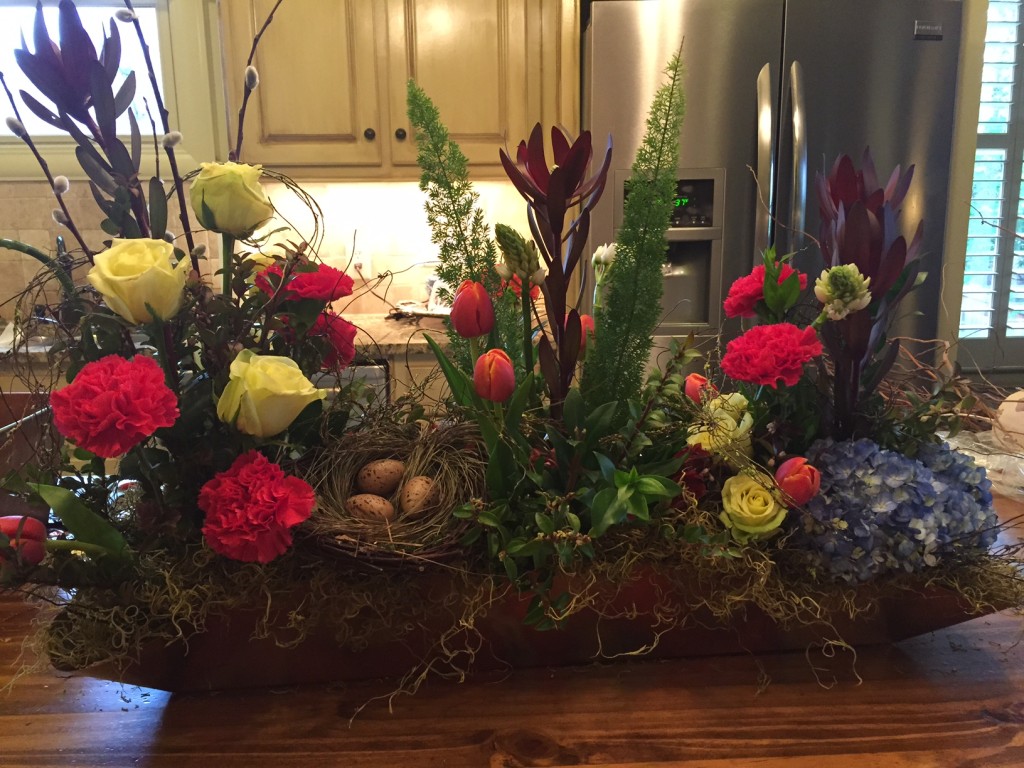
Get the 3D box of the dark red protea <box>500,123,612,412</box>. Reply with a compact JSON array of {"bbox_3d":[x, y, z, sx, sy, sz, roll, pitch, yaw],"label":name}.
[{"bbox_3d":[0.035,-0.092,0.680,0.087,0.222,0.078,0,11,3],"label":"dark red protea"}]

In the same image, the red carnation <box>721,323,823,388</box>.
[{"bbox_3d":[0.201,-0.022,0.665,0.078,0.050,0.072,2,12,17],"label":"red carnation"}]

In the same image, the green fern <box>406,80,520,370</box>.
[{"bbox_3d":[-0.040,-0.129,0.700,0.057,0.235,0.050,-14,11,-1],"label":"green fern"}]

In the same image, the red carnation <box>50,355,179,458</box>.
[{"bbox_3d":[-0.264,0.015,0.570,0.080,0.064,0.066,-6,12,-25],"label":"red carnation"}]

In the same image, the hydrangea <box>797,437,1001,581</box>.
[{"bbox_3d":[0.299,0.097,0.670,0.150,0.102,0.130,4,12,25],"label":"hydrangea"}]

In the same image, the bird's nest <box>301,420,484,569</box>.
[{"bbox_3d":[-0.079,0.076,0.580,0.128,0.065,0.125,0,28,0],"label":"bird's nest"}]

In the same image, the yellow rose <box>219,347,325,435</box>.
[{"bbox_3d":[-0.169,0.007,0.600,0.072,0.058,0.062,-4,11,-16],"label":"yellow rose"}]

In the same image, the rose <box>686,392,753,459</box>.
[{"bbox_3d":[0.162,0.034,0.670,0.051,0.050,0.050,2,11,14],"label":"rose"}]

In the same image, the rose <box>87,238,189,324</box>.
[{"bbox_3d":[-0.234,-0.064,0.535,0.062,0.052,0.062,-7,19,0],"label":"rose"}]

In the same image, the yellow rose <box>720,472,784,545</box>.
[{"bbox_3d":[0.162,0.082,0.575,0.046,0.043,0.046,0,52,2],"label":"yellow rose"}]

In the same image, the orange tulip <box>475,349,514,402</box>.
[{"bbox_3d":[-0.014,-0.007,0.665,0.031,0.042,0.031,-1,11,-1],"label":"orange tulip"}]

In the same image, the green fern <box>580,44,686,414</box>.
[{"bbox_3d":[0.097,-0.125,0.690,0.057,0.280,0.050,10,11,6],"label":"green fern"}]

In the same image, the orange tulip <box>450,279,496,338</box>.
[{"bbox_3d":[-0.029,-0.053,0.610,0.033,0.042,0.033,0,9,0],"label":"orange tulip"}]

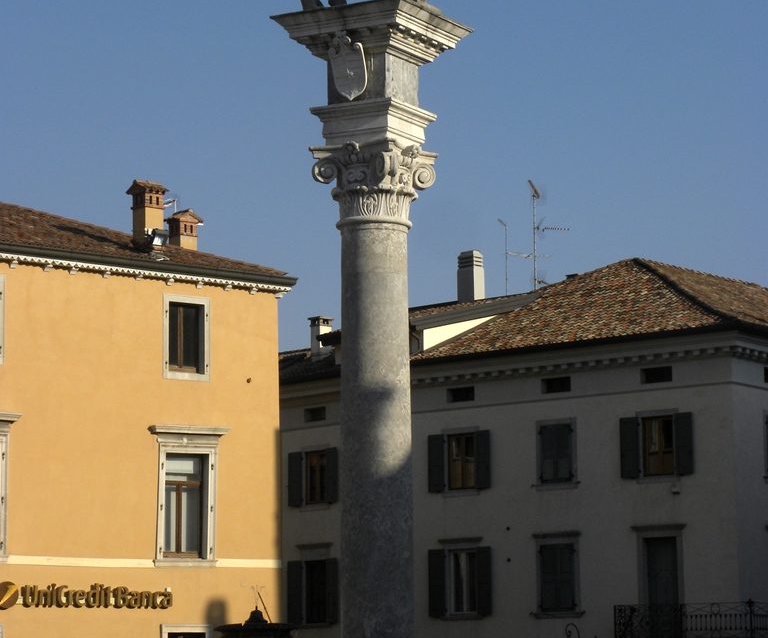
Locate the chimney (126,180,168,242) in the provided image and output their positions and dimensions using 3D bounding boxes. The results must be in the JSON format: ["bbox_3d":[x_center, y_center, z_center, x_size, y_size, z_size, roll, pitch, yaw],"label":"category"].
[{"bbox_3d":[-5.165,-2.317,61.300,0.660,1.400,0.630,6,-10,-43],"label":"chimney"}]

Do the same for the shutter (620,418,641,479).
[{"bbox_3d":[6.167,3.236,70.574,0.540,1.520,0.050,-7,-10,42],"label":"shutter"}]

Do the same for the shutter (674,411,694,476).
[{"bbox_3d":[7.666,3.190,71.838,0.523,1.574,0.055,-7,-10,39],"label":"shutter"}]

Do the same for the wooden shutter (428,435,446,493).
[{"bbox_3d":[1.388,3.846,74.850,0.540,1.520,0.050,-7,-10,42],"label":"wooden shutter"}]

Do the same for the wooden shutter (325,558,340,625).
[{"bbox_3d":[-1.488,7.762,80.038,0.055,1.845,0.550,5,-10,-37],"label":"wooden shutter"}]

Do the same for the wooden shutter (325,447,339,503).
[{"bbox_3d":[-1.500,4.469,80.453,0.055,1.556,0.550,5,-10,-37],"label":"wooden shutter"}]

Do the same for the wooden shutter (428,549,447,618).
[{"bbox_3d":[1.322,6.701,71.173,0.520,1.700,0.045,-7,-10,41],"label":"wooden shutter"}]

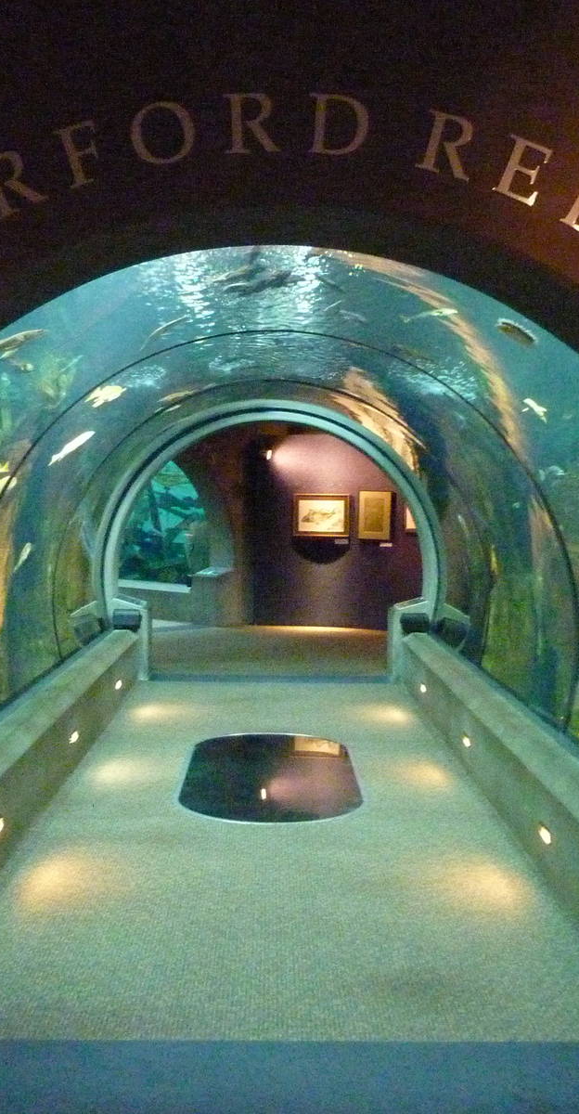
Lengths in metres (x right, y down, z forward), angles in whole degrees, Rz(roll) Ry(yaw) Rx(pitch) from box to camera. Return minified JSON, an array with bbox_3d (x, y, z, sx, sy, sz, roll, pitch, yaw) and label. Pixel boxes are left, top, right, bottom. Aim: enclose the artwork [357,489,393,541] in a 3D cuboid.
[{"bbox_3d":[1.050,-0.503,14.139,0.406,0.591,0.040,1,3,10],"label":"artwork"}]

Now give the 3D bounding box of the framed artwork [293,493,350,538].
[{"bbox_3d":[0.400,-0.511,14.322,0.703,0.534,0.040,1,3,7],"label":"framed artwork"}]

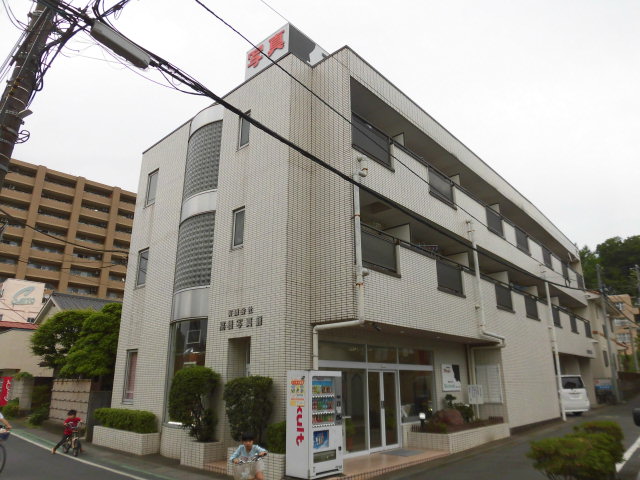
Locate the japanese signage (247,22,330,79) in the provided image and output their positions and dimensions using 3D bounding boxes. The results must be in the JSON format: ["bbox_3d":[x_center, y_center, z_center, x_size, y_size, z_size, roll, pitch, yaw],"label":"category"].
[{"bbox_3d":[-0.927,-4.990,13.149,1.820,1.300,1.800,-15,-23,39],"label":"japanese signage"}]

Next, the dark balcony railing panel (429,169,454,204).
[{"bbox_3d":[3.772,-1.589,13.807,0.100,0.860,1.630,-15,-23,39],"label":"dark balcony railing panel"}]

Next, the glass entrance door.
[{"bbox_3d":[1.614,4.324,11.300,0.089,1.871,1.294,-15,-23,40],"label":"glass entrance door"}]

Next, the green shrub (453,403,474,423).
[{"bbox_3d":[4.369,5.289,13.487,0.617,0.597,0.597,-15,-23,40],"label":"green shrub"}]

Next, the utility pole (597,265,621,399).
[{"bbox_3d":[18.366,5.843,28.312,0.280,8.400,0.280,-15,-23,39],"label":"utility pole"}]

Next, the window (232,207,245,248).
[{"bbox_3d":[-1.994,-0.286,11.104,0.480,1.030,0.100,-15,-23,39],"label":"window"}]

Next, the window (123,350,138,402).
[{"bbox_3d":[-5.695,4.117,13.367,0.700,1.550,0.100,-15,-23,40],"label":"window"}]

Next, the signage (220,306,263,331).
[{"bbox_3d":[-1.855,1.824,10.295,1.592,0.487,0.050,-15,-23,40],"label":"signage"}]

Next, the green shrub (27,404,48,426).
[{"bbox_3d":[-11.465,7.043,17.951,0.660,0.850,0.660,-15,-23,39],"label":"green shrub"}]

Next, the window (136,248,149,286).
[{"bbox_3d":[-5.701,0.923,14.336,0.657,1.234,0.100,-15,-23,40],"label":"window"}]

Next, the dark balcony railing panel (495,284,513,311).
[{"bbox_3d":[6.621,2.074,15.956,0.100,0.876,1.612,-15,-23,39],"label":"dark balcony railing panel"}]

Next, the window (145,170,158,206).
[{"bbox_3d":[-5.708,-1.759,15.194,0.657,1.234,0.100,-15,-23,40],"label":"window"}]

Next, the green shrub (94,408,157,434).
[{"bbox_3d":[-5.378,4.977,12.306,2.935,0.537,0.517,-15,-23,40],"label":"green shrub"}]

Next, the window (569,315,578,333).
[{"bbox_3d":[13.110,4.337,22.955,0.100,0.900,1.250,-15,-23,39],"label":"window"}]

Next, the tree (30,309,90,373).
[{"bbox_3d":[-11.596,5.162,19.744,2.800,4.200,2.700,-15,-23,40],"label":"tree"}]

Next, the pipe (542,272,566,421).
[{"bbox_3d":[10.286,4.546,19.506,0.159,6.269,0.149,-15,-23,39],"label":"pipe"}]

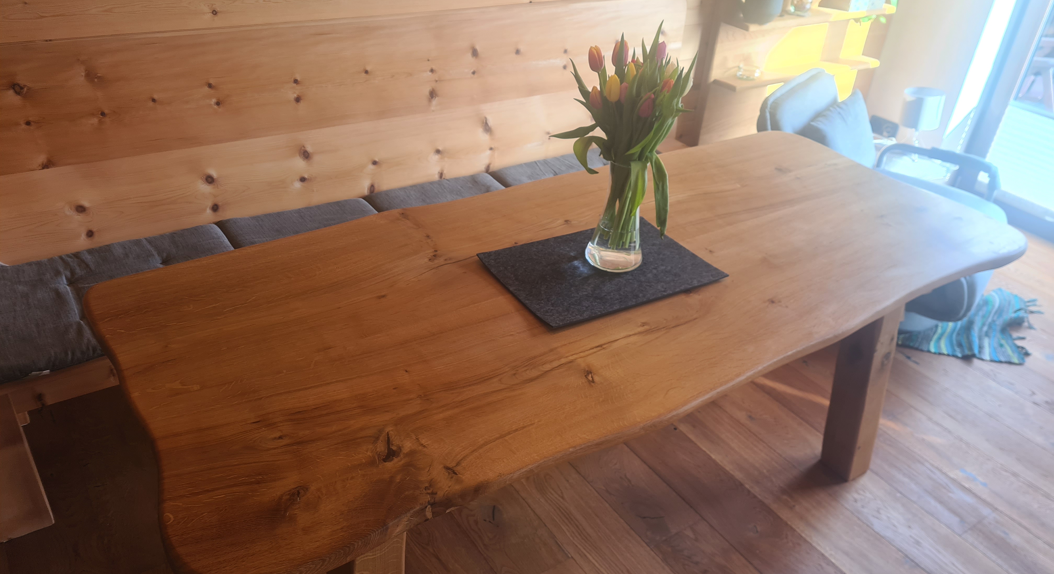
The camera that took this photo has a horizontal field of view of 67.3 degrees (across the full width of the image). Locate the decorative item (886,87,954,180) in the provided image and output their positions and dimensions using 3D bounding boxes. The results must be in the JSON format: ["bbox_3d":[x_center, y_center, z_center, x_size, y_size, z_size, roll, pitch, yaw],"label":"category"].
[{"bbox_3d":[1.670,-0.675,3.370,0.200,0.360,0.200,-16,37,-30],"label":"decorative item"}]

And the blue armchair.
[{"bbox_3d":[1.338,-0.332,2.993,0.800,0.800,0.700,25,37,30],"label":"blue armchair"}]

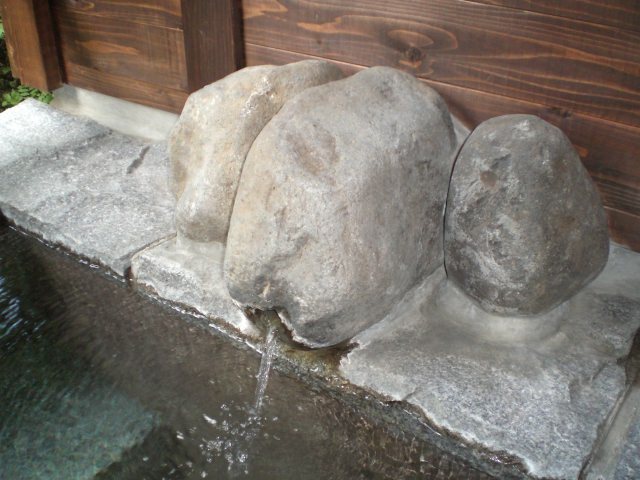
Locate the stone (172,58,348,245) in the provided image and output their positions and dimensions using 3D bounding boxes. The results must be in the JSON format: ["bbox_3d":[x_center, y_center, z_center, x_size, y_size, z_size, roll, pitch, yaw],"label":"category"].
[{"bbox_3d":[-0.121,-0.171,1.331,0.306,0.312,0.348,19,34,28],"label":"stone"}]

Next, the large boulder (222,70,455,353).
[{"bbox_3d":[0.042,-0.083,1.157,0.312,0.372,0.420,19,34,28],"label":"large boulder"}]

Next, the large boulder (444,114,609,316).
[{"bbox_3d":[0.329,-0.044,1.143,0.242,0.306,0.240,19,34,28],"label":"large boulder"}]

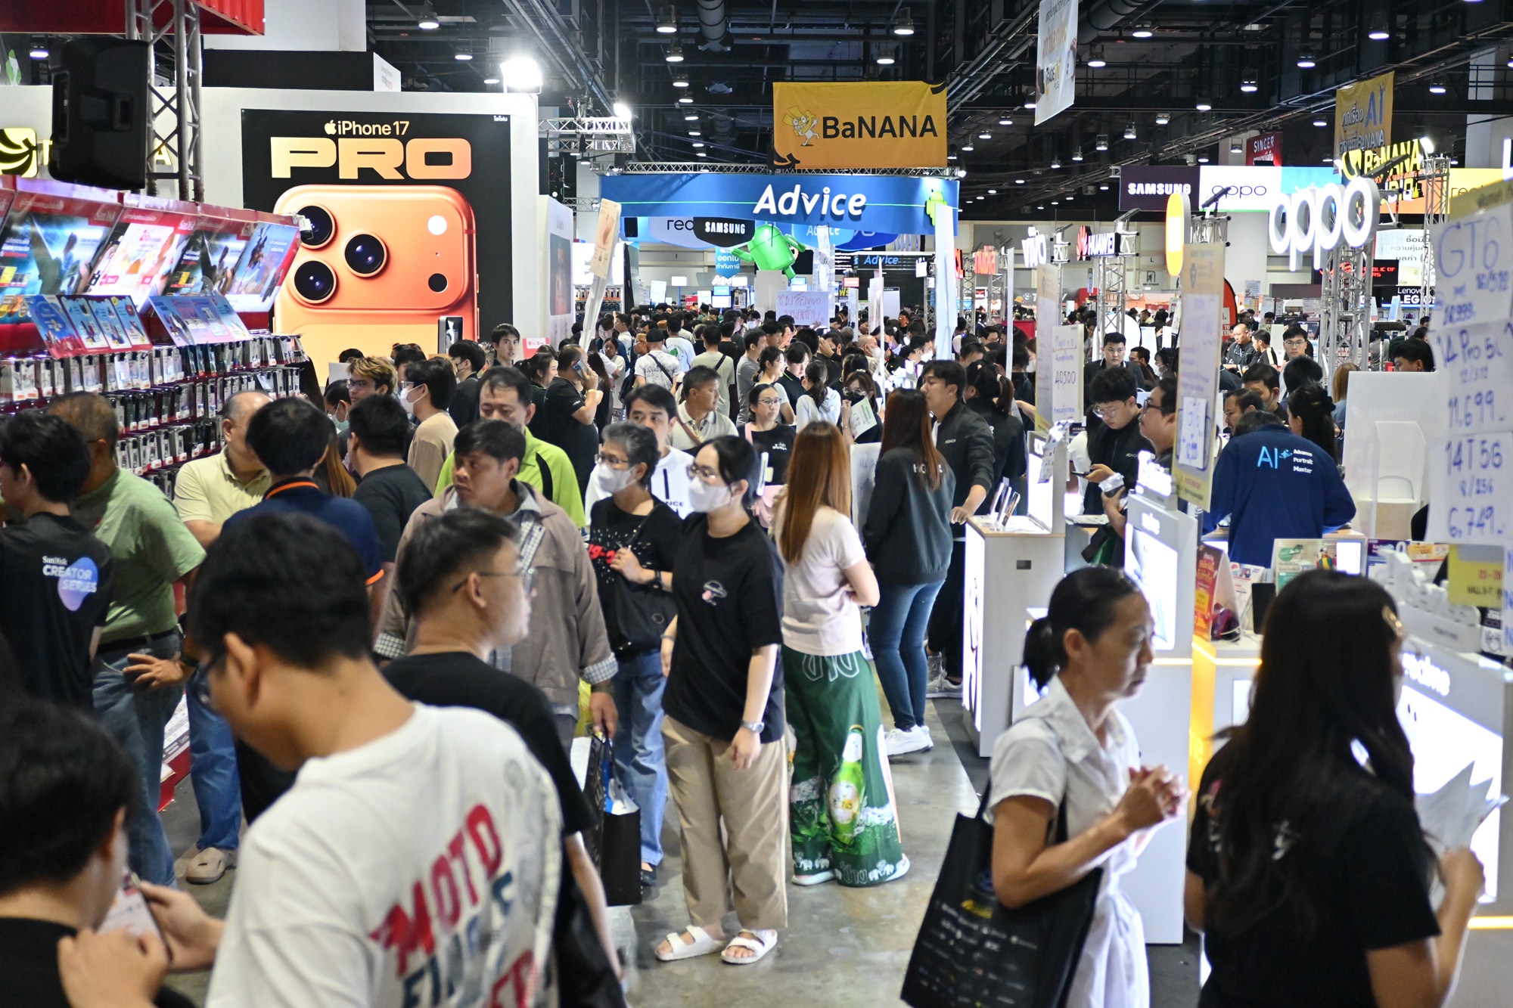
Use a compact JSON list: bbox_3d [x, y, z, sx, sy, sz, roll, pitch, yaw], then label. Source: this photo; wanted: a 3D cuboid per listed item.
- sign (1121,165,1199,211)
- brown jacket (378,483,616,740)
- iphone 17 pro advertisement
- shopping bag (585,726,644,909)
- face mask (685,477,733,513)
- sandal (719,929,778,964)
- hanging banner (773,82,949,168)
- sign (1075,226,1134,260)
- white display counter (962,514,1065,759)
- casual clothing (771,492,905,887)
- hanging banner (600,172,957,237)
[{"bbox_3d":[10.520,-8.213,46.000,2.100,1.200,0.120,0,7,-1],"label":"sign"},{"bbox_3d":[-0.753,0.295,5.120,0.660,0.720,0.360,-1,7,-6],"label":"brown jacket"},{"bbox_3d":[-3.354,-2.053,15.670,2.380,2.800,0.060,-1,7,-9],"label":"iphone 17 pro advertisement"},{"bbox_3d":[-0.439,0.996,5.485,0.115,0.360,0.360,-1,24,-9],"label":"shopping bag"},{"bbox_3d":[-0.143,-0.027,5.420,0.090,0.115,0.140,-6,10,-44],"label":"face mask"},{"bbox_3d":[-0.024,1.353,5.500,0.100,0.080,0.245,4,8,26],"label":"sandal"},{"bbox_3d":[1.882,-6.865,32.000,3.170,1.550,0.030,0,7,4],"label":"hanging banner"},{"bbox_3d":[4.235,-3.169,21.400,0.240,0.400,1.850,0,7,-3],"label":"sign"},{"bbox_3d":[1.179,0.591,8.115,0.355,1.007,0.640,0,7,0],"label":"white display counter"},{"bbox_3d":[0.303,0.659,6.180,0.430,1.300,0.370,6,9,42],"label":"casual clothing"},{"bbox_3d":[0.548,-7.119,42.000,8.500,1.450,0.250,-1,7,-7],"label":"hanging banner"}]

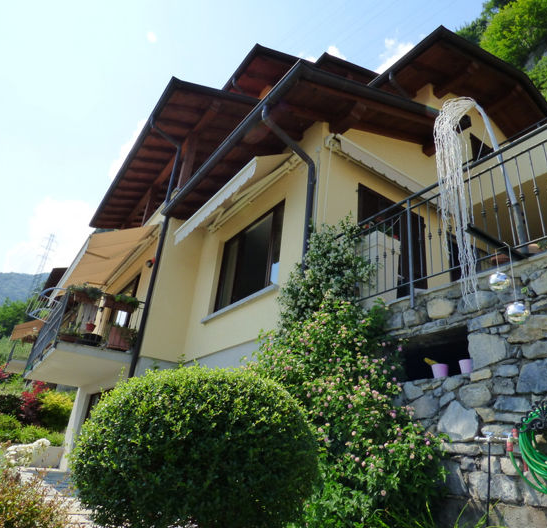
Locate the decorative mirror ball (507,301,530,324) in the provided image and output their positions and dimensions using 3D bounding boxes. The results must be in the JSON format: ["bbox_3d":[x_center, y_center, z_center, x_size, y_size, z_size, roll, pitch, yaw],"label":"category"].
[{"bbox_3d":[1.642,0.326,2.740,0.155,0.155,0.155,4,-24,2],"label":"decorative mirror ball"}]

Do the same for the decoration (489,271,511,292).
[{"bbox_3d":[1.538,0.119,2.760,0.140,0.140,0.140,19,-27,-29],"label":"decoration"}]

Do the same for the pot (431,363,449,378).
[{"bbox_3d":[1.436,0.909,3.491,0.150,0.140,0.150,4,-24,2],"label":"pot"}]

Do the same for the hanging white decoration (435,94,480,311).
[{"bbox_3d":[1.296,-0.575,2.839,0.500,1.800,0.260,19,-27,-29],"label":"hanging white decoration"}]

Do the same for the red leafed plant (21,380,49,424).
[{"bbox_3d":[-8.395,4.865,14.300,0.850,1.450,0.850,19,-27,-29],"label":"red leafed plant"}]

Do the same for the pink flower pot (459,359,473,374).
[{"bbox_3d":[1.576,0.826,3.298,0.150,0.140,0.150,4,-24,2],"label":"pink flower pot"}]

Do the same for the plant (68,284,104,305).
[{"bbox_3d":[-3.308,0.532,7.136,0.520,0.300,0.250,19,-27,-29],"label":"plant"}]

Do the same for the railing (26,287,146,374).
[{"bbox_3d":[-4.636,2.053,9.605,1.491,1.113,6.195,19,-27,-29],"label":"railing"}]

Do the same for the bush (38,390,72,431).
[{"bbox_3d":[-7.693,5.254,14.500,1.450,1.400,1.450,19,-27,-29],"label":"bush"}]

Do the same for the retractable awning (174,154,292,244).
[{"bbox_3d":[-0.805,-1.004,7.278,0.840,0.630,3.255,19,-27,-29],"label":"retractable awning"}]

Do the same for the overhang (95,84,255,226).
[{"bbox_3d":[-3.301,-2.473,11.543,1.900,0.800,7.800,19,-27,-29],"label":"overhang"}]

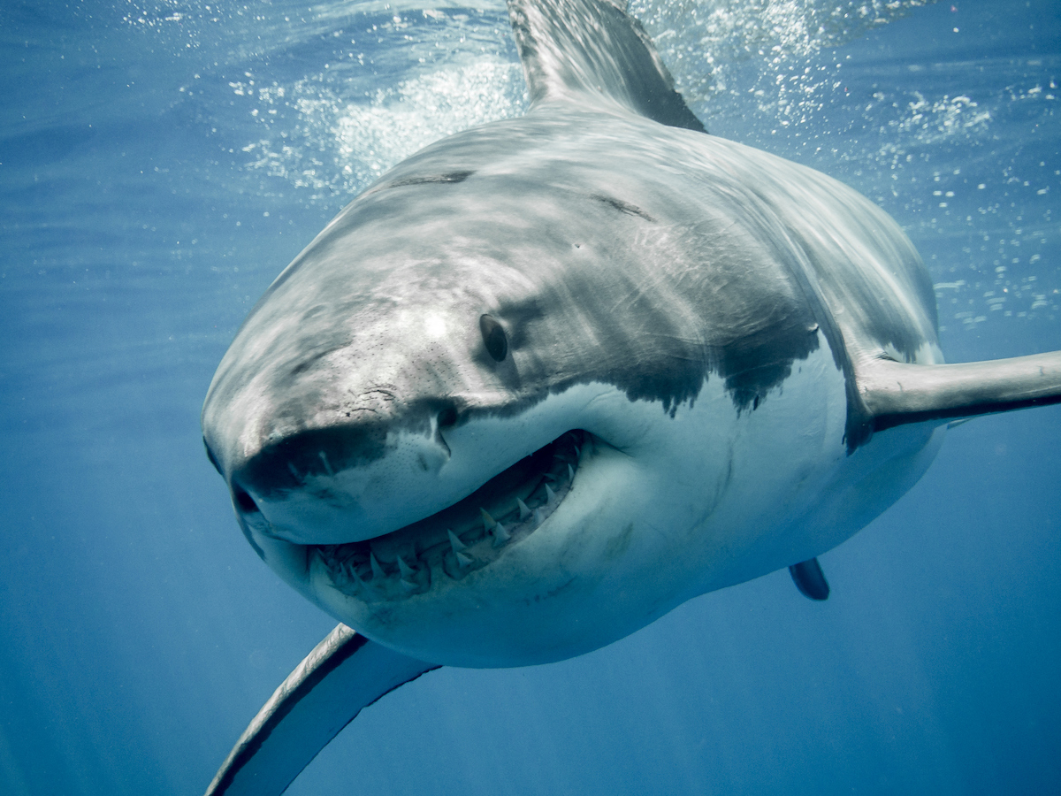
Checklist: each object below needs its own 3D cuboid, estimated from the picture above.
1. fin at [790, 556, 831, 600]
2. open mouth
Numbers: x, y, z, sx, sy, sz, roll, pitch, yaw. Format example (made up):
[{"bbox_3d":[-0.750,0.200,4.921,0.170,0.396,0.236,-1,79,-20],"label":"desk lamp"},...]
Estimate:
[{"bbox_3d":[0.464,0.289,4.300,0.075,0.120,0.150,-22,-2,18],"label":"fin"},{"bbox_3d":[-0.082,0.121,2.650,0.310,0.120,0.200,-22,-2,18],"label":"open mouth"}]

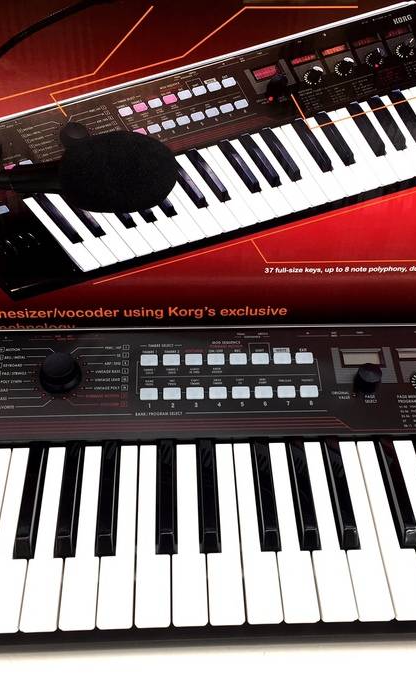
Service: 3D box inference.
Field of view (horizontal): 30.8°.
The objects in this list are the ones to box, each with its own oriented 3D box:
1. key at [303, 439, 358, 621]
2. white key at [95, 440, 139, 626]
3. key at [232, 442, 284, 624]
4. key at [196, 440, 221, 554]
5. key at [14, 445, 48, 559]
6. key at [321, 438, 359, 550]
[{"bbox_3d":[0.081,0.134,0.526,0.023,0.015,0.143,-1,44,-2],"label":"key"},{"bbox_3d":[-0.060,0.136,0.520,0.022,0.014,0.141,-1,45,-2],"label":"white key"},{"bbox_3d":[0.034,0.134,0.522,0.023,0.012,0.139,-1,45,-2],"label":"key"},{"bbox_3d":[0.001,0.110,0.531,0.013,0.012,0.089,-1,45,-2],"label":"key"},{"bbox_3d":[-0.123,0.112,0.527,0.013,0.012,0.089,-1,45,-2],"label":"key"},{"bbox_3d":[0.095,0.108,0.535,0.014,0.013,0.090,-1,44,-2],"label":"key"}]

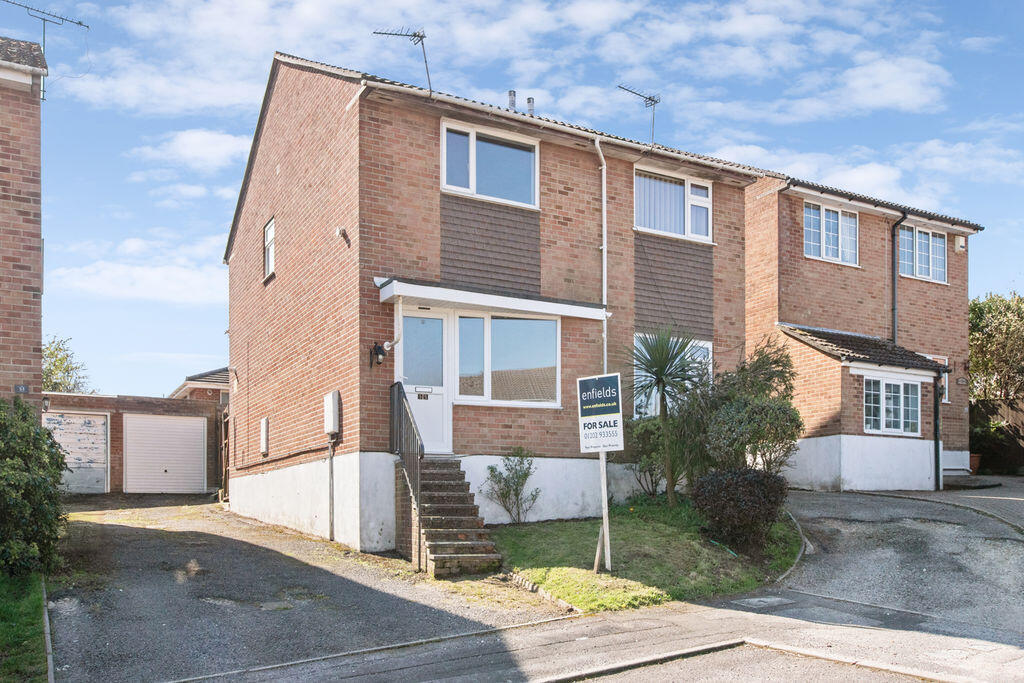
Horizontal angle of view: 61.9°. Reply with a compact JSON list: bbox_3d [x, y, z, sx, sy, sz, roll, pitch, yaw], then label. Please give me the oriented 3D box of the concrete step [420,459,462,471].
[{"bbox_3d":[-1.123,1.698,11.611,0.830,0.155,0.260,1,-3,-20],"label":"concrete step"}]

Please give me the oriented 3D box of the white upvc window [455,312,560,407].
[{"bbox_3d":[-0.055,0.263,12.129,1.564,1.321,0.120,1,-3,-17],"label":"white upvc window"}]

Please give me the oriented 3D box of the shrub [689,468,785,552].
[{"bbox_3d":[3.371,2.508,12.700,1.340,1.180,1.250,0,-5,0],"label":"shrub"}]

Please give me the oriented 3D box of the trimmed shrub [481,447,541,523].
[{"bbox_3d":[-0.021,1.991,11.800,0.830,1.070,0.700,0,-2,0],"label":"trimmed shrub"}]

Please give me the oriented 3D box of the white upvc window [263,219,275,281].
[{"bbox_3d":[-4.731,-1.790,16.600,0.120,1.090,0.700,2,-5,-30],"label":"white upvc window"}]

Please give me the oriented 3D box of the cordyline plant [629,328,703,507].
[{"bbox_3d":[2.284,1.131,12.700,1.100,2.620,1.100,0,-2,0],"label":"cordyline plant"}]

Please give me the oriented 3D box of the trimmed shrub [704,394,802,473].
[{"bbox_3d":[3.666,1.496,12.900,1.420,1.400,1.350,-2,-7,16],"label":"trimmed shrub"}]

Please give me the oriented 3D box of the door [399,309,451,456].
[{"bbox_3d":[-1.213,0.549,11.786,0.752,1.975,0.100,1,-3,-17],"label":"door"}]

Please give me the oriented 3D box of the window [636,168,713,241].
[{"bbox_3d":[2.797,-2.378,14.869,1.750,1.104,0.120,2,-5,-29],"label":"window"}]

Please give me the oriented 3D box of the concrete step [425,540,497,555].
[{"bbox_3d":[-0.635,2.511,10.329,0.830,0.155,0.260,1,-3,-20],"label":"concrete step"}]

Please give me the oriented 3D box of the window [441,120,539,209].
[{"bbox_3d":[-0.306,-2.530,12.296,1.576,1.041,0.120,1,-3,-26],"label":"window"}]

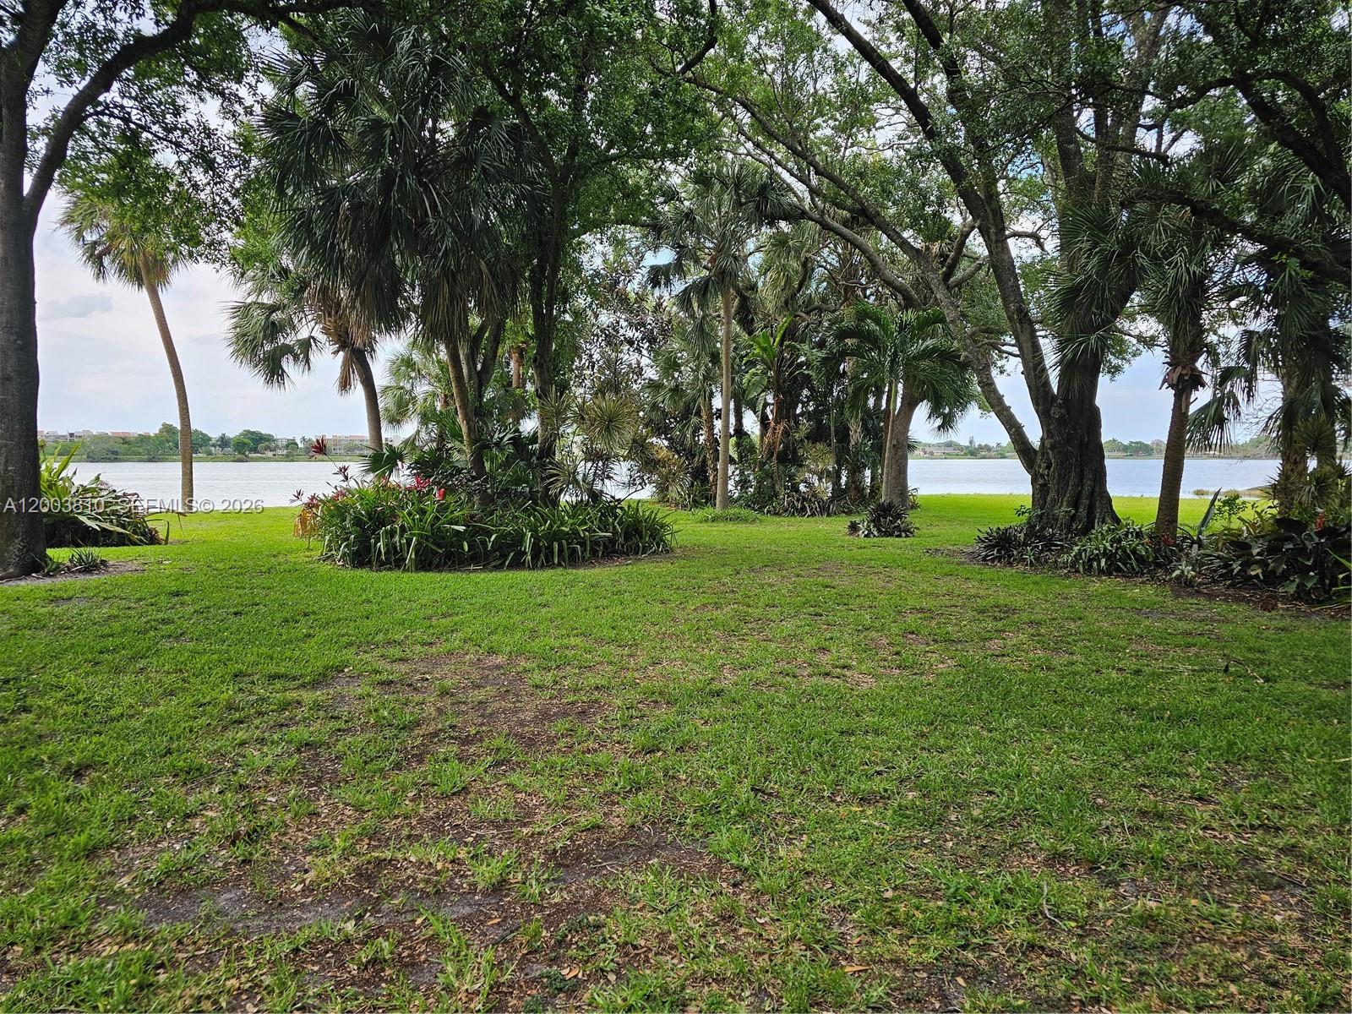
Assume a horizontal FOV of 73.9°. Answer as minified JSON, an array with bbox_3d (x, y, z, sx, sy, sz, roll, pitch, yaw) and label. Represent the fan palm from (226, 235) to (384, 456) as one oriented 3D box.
[{"bbox_3d":[-7.276,-2.576,18.500,3.920,6.340,3.800,0,3,0],"label":"fan palm"}]

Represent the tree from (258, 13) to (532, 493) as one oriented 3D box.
[{"bbox_3d":[-4.879,-3.906,15.600,4.750,9.320,4.500,0,3,0],"label":"tree"}]

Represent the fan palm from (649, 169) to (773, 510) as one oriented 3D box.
[{"bbox_3d":[0.953,-4.381,23.500,3.370,9.320,3.300,0,3,0],"label":"fan palm"}]

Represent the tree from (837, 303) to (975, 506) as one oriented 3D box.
[{"bbox_3d":[4.968,-1.993,19.700,2.960,4.970,3.000,0,3,0],"label":"tree"}]

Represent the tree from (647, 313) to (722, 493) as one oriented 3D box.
[{"bbox_3d":[0.433,-2.774,26.300,2.570,5.790,2.600,0,3,0],"label":"tree"}]

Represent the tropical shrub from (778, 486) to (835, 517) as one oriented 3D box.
[{"bbox_3d":[3.514,-0.144,24.200,1.540,0.760,1.200,0,3,0],"label":"tropical shrub"}]

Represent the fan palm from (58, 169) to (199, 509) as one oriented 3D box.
[{"bbox_3d":[-15.409,-4.666,25.300,3.960,9.780,3.700,0,3,0],"label":"fan palm"}]

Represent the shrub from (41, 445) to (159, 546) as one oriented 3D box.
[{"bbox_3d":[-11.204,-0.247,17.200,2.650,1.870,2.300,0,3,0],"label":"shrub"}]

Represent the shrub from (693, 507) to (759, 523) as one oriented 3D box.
[{"bbox_3d":[1.245,0.191,22.300,1.630,0.330,1.400,0,3,0],"label":"shrub"}]

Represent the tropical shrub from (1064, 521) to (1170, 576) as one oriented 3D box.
[{"bbox_3d":[6.143,0.561,12.500,1.480,0.700,1.200,0,3,0],"label":"tropical shrub"}]

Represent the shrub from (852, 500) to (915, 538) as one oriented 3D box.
[{"bbox_3d":[4.205,0.233,18.200,1.280,0.700,1.150,0,3,0],"label":"shrub"}]

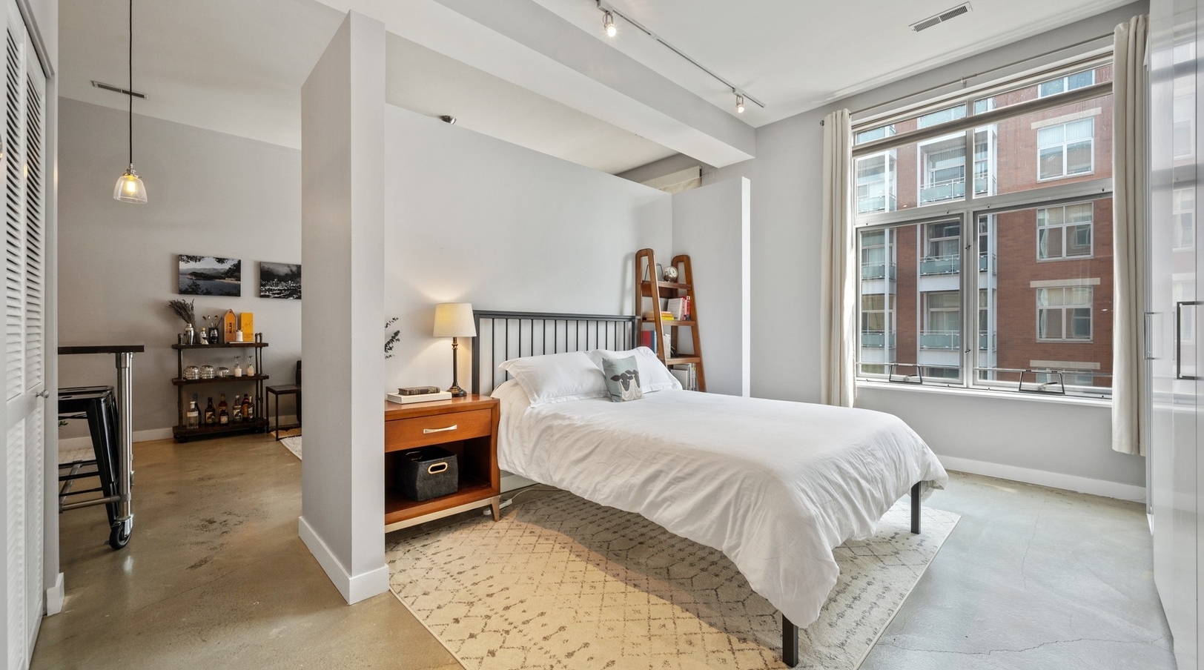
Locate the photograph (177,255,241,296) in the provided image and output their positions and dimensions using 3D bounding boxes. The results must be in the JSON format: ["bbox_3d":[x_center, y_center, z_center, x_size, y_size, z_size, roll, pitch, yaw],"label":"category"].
[{"bbox_3d":[-4.282,-0.639,5.123,0.521,0.419,0.032,0,0,-43],"label":"photograph"}]

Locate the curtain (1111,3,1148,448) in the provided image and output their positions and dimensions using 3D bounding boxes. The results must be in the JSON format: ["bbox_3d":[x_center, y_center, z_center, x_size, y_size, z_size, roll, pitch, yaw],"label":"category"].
[{"bbox_3d":[3.429,-0.626,2.994,0.225,2.800,0.112,0,0,41],"label":"curtain"}]

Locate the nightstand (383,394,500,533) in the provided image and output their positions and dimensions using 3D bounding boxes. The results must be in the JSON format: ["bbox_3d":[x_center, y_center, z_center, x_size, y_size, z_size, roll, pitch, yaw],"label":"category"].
[{"bbox_3d":[-0.976,0.726,2.622,0.701,0.708,0.385,0,0,-43],"label":"nightstand"}]

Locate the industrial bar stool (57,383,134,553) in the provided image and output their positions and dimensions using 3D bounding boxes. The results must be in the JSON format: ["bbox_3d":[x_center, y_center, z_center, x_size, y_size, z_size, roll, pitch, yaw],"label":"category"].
[{"bbox_3d":[-2.770,0.699,2.434,0.428,0.762,0.428,0,0,-43],"label":"industrial bar stool"}]

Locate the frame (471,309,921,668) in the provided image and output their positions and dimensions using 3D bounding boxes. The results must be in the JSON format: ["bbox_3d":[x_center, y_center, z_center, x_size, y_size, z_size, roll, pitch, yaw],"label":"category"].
[{"bbox_3d":[0.489,0.459,2.766,1.642,1.244,2.188,0,0,-43],"label":"frame"}]

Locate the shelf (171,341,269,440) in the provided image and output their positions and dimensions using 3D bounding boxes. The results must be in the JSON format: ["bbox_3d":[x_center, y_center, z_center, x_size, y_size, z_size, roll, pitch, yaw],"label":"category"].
[{"bbox_3d":[-4.112,0.550,5.050,0.789,1.081,0.332,0,0,-43],"label":"shelf"}]

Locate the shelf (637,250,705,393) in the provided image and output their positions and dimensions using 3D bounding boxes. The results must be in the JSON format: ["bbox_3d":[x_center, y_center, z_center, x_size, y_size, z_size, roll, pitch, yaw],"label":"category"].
[{"bbox_3d":[0.637,0.182,4.060,0.492,1.808,0.471,0,0,-43],"label":"shelf"}]

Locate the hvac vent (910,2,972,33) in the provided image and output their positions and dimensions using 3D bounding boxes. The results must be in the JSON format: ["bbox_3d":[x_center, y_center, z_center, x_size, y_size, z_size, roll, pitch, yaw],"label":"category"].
[{"bbox_3d":[2.346,-2.193,3.247,0.141,0.021,0.342,0,0,-43],"label":"hvac vent"}]

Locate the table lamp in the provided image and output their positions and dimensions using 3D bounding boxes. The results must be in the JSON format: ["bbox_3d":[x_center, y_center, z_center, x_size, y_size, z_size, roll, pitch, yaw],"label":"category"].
[{"bbox_3d":[-0.884,0.094,2.819,0.263,0.558,0.263,0,0,-43],"label":"table lamp"}]

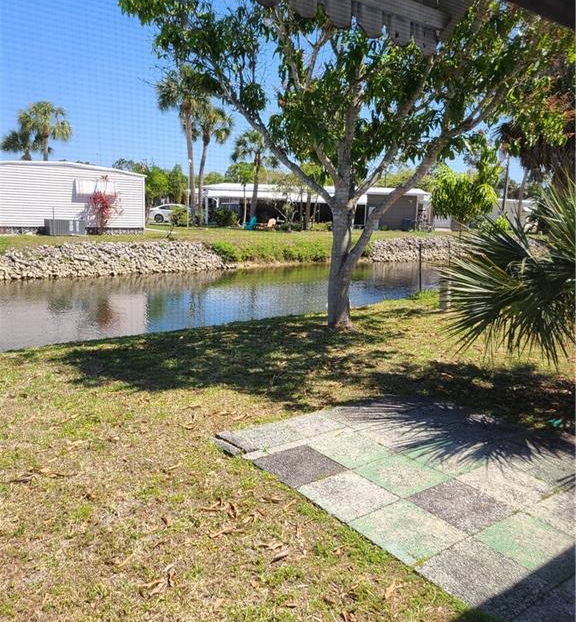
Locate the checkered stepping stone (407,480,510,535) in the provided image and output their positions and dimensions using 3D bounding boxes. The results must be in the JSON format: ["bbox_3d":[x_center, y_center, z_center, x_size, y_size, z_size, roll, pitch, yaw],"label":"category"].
[{"bbox_3d":[1.344,1.534,4.485,0.600,0.050,0.600,-6,14,-38],"label":"checkered stepping stone"}]

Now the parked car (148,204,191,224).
[{"bbox_3d":[-8.069,-7.323,43.500,4.650,1.450,1.820,4,11,10],"label":"parked car"}]

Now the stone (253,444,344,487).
[{"bbox_3d":[0.121,1.370,5.028,0.595,0.050,0.586,-6,14,-39],"label":"stone"}]

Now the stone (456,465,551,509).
[{"bbox_3d":[1.827,1.482,4.871,0.533,0.050,0.600,-6,14,-39],"label":"stone"}]

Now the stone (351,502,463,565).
[{"bbox_3d":[0.859,1.584,4.112,0.600,0.050,0.605,-6,14,-39],"label":"stone"}]

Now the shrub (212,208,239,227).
[{"bbox_3d":[-4.334,-6.484,40.000,1.750,1.400,1.600,1,11,-6],"label":"shrub"}]

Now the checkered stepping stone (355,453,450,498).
[{"bbox_3d":[0.966,1.426,4.948,0.604,0.050,0.582,-6,14,-39],"label":"checkered stepping stone"}]

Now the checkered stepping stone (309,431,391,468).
[{"bbox_3d":[0.602,1.319,5.417,0.600,0.050,0.600,-6,14,-38],"label":"checkered stepping stone"}]

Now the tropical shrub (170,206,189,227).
[{"bbox_3d":[-7.336,-6.423,39.000,1.250,1.420,1.250,0,11,-11],"label":"tropical shrub"}]

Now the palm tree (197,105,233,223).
[{"bbox_3d":[-5.385,-10.452,41.691,2.819,8.395,2.819,3,11,0],"label":"palm tree"}]

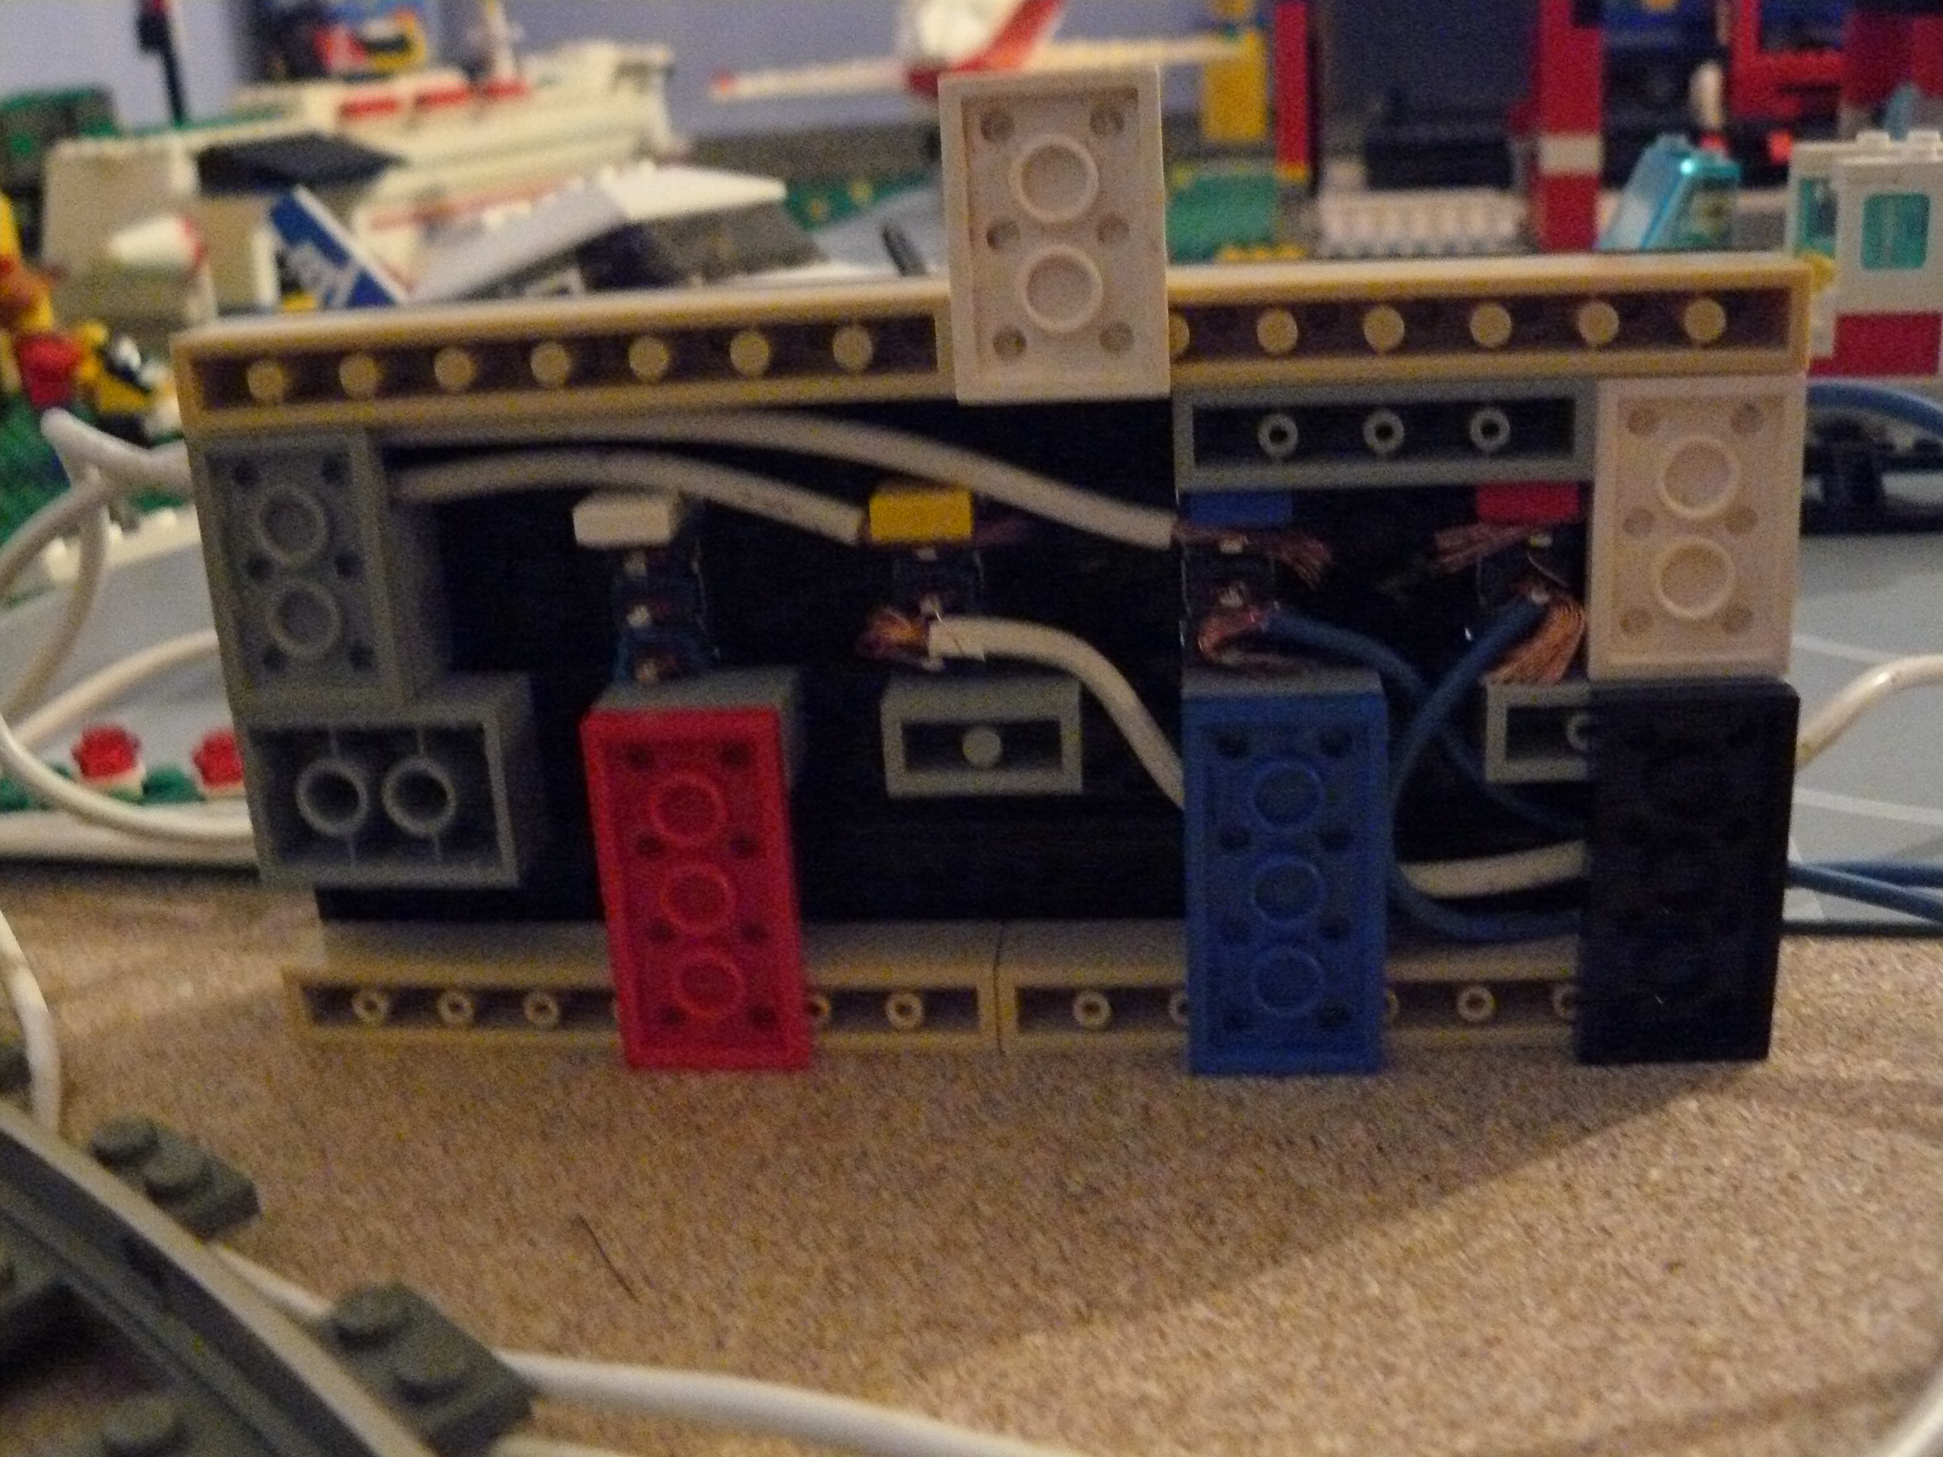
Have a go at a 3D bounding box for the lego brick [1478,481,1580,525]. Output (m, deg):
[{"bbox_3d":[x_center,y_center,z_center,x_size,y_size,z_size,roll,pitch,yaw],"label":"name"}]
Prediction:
[{"bbox_3d":[0.043,-0.018,0.157,0.008,0.004,0.007,-1,19,6],"label":"lego brick"}]

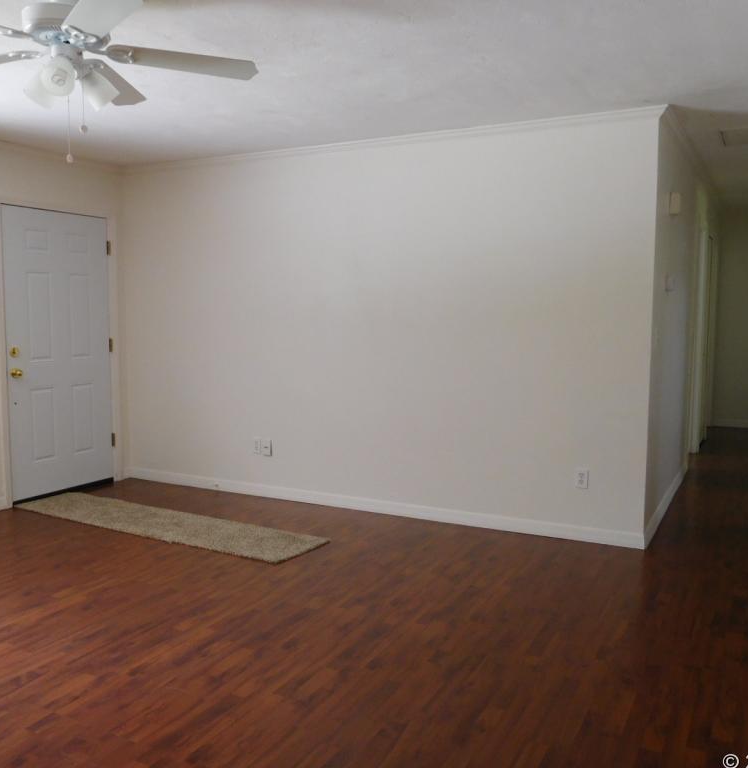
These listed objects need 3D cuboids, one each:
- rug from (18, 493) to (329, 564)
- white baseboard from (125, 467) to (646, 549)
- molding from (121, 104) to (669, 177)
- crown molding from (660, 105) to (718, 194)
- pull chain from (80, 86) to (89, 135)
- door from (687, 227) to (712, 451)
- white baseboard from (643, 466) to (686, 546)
[{"bbox_3d":[-1.371,0.885,4.717,2.237,0.022,0.465,3,7,30],"label":"rug"},{"bbox_3d":[-0.224,0.815,5.138,3.987,0.085,0.018,3,6,28],"label":"white baseboard"},{"bbox_3d":[-0.201,-1.543,4.864,4.012,0.070,0.050,3,6,28],"label":"molding"},{"bbox_3d":[2.399,-1.600,5.527,0.050,0.070,3.660,3,6,28],"label":"crown molding"},{"bbox_3d":[-1.013,-0.963,2.583,0.024,0.175,0.024,3,6,28],"label":"pull chain"},{"bbox_3d":[2.957,-0.343,6.763,0.040,2.050,0.780,3,6,28],"label":"door"},{"bbox_3d":[2.078,0.813,5.234,0.015,0.085,2.350,3,6,28],"label":"white baseboard"}]

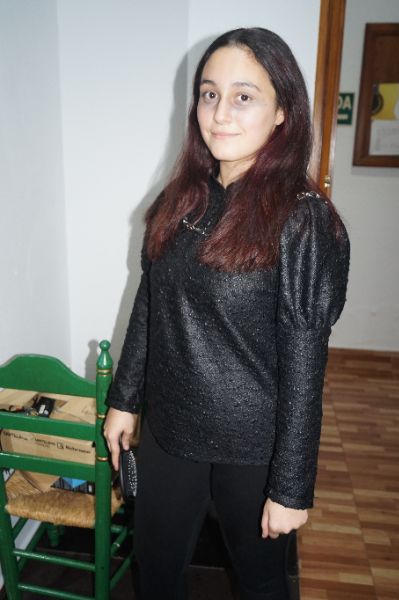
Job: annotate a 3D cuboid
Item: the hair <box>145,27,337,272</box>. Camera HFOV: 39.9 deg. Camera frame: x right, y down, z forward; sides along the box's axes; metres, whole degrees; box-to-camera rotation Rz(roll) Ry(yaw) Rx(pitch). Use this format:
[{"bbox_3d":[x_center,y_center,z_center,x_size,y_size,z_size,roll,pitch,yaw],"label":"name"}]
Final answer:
[{"bbox_3d":[0.090,-0.279,1.020,0.330,0.425,0.260,10,17,30],"label":"hair"}]

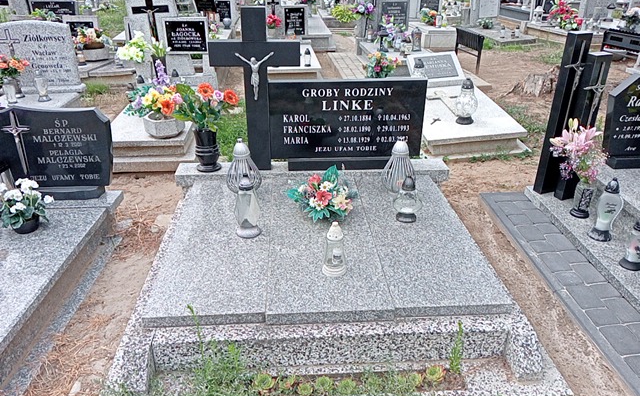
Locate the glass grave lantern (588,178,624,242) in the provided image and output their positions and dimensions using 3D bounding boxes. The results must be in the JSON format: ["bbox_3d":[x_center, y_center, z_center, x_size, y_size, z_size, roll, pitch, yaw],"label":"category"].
[{"bbox_3d":[1.636,0.058,2.945,0.150,0.354,0.150,10,27,21],"label":"glass grave lantern"}]

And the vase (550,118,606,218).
[{"bbox_3d":[1.556,-0.160,3.140,0.336,0.586,0.288,-1,25,-3],"label":"vase"}]

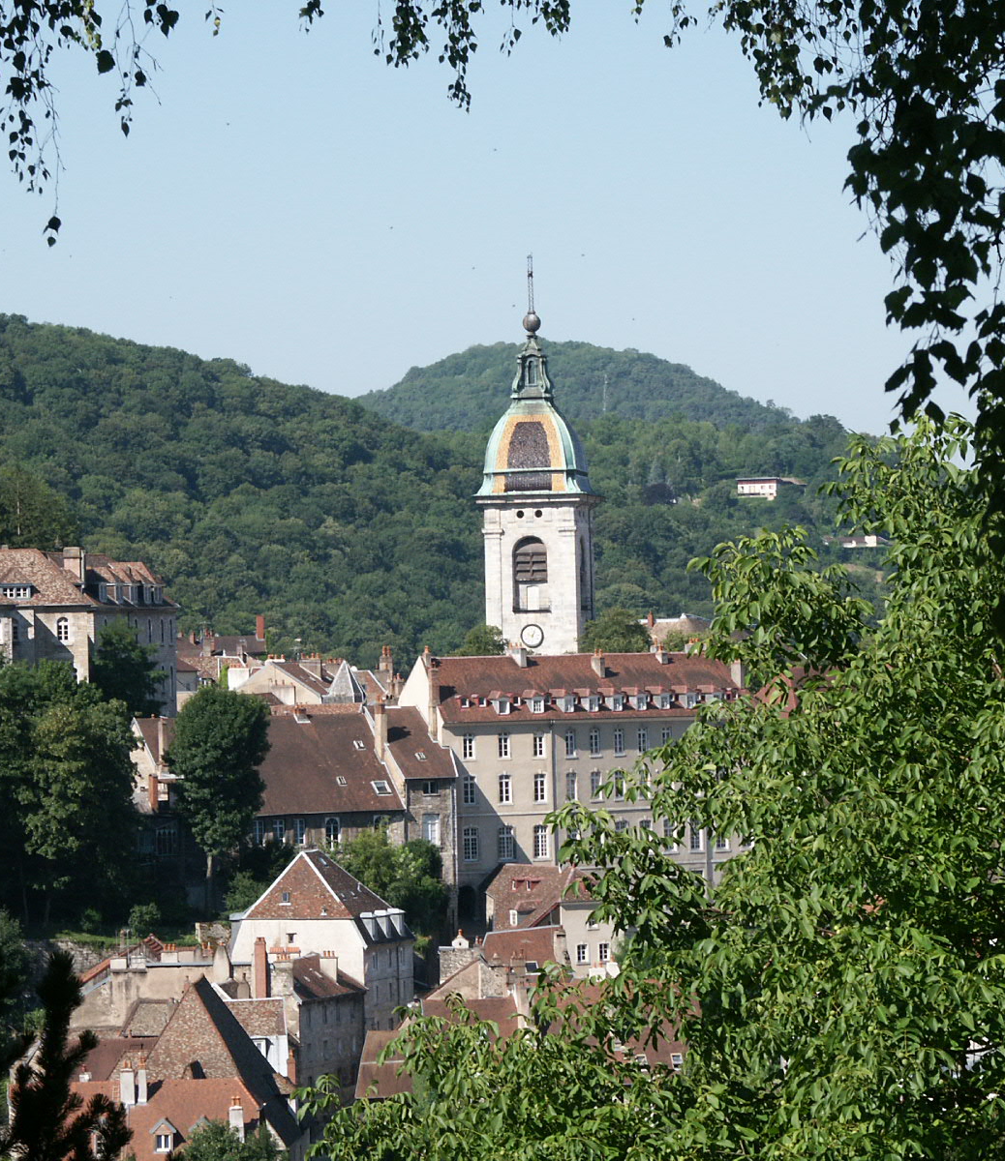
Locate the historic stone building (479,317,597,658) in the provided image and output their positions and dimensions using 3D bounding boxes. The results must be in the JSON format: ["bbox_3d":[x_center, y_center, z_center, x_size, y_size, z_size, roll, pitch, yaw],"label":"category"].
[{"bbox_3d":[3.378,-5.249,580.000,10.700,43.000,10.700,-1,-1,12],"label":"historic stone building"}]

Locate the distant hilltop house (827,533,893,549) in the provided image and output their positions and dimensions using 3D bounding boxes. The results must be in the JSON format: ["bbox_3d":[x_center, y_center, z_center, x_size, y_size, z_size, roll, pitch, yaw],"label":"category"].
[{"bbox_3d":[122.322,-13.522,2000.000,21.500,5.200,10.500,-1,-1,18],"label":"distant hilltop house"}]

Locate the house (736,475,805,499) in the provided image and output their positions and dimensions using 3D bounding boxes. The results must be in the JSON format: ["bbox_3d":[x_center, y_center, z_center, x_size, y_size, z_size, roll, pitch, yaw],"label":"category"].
[{"bbox_3d":[96.547,-33.726,2100.000,17.000,7.800,18.000,-2,-1,29],"label":"house"}]

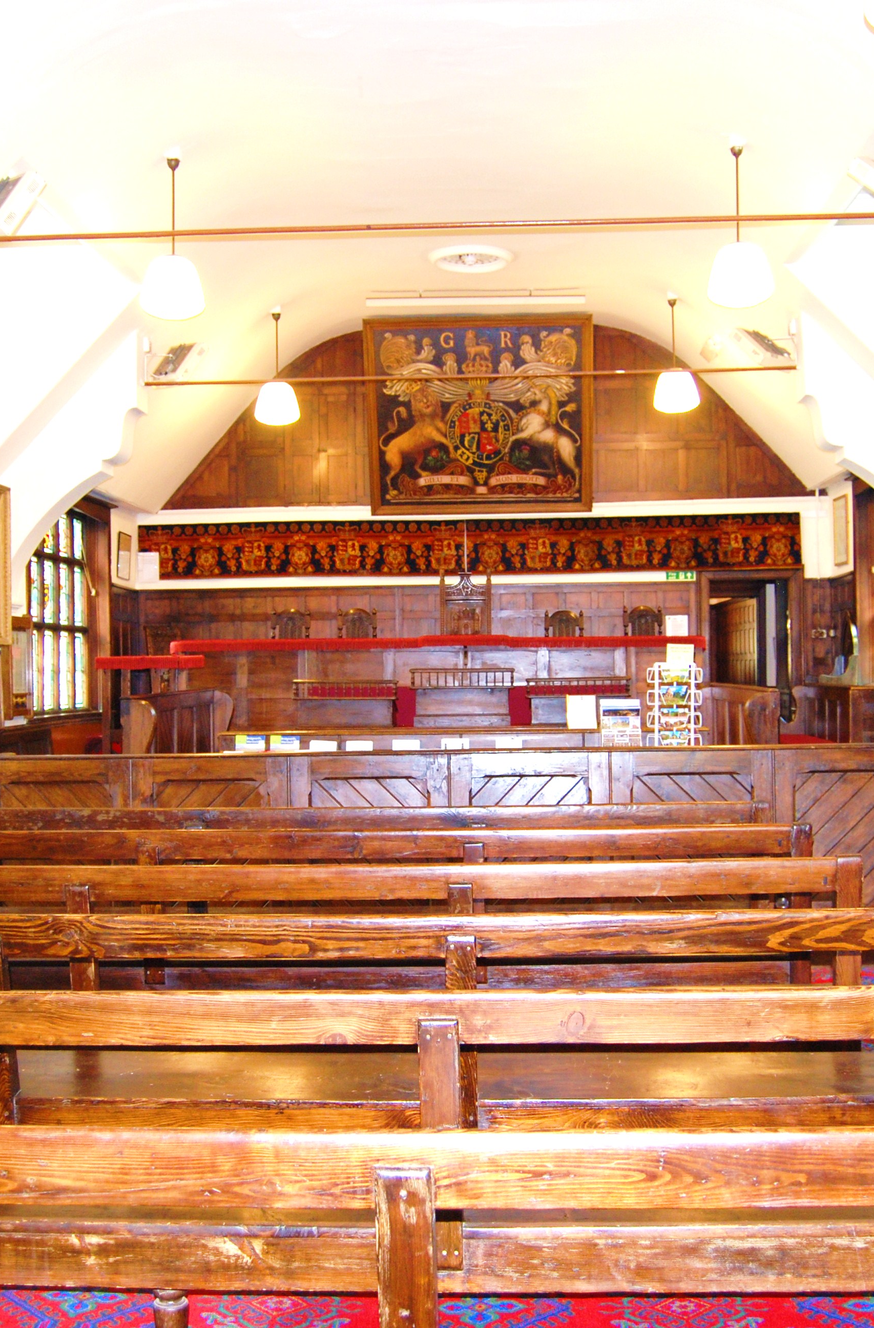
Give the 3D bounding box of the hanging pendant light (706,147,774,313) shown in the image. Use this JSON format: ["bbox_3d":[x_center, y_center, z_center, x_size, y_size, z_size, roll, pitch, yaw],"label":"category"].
[{"bbox_3d":[1.877,-2.719,9.191,0.426,1.000,0.426,-1,1,3],"label":"hanging pendant light"}]

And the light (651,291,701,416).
[{"bbox_3d":[2.095,-2.726,13.020,0.433,1.017,0.433,-1,1,3],"label":"light"}]

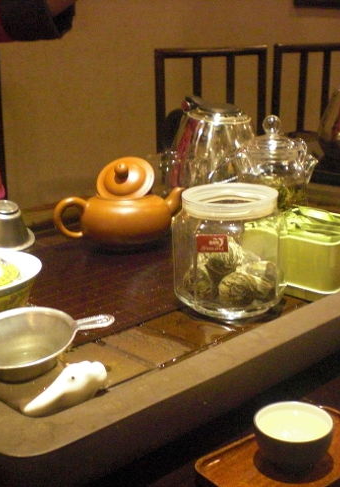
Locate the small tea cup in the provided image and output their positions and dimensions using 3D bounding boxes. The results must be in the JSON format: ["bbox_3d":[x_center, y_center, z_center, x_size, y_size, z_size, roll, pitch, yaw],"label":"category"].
[{"bbox_3d":[0.085,0.135,0.492,0.052,0.030,0.052,-1,18,0],"label":"small tea cup"}]

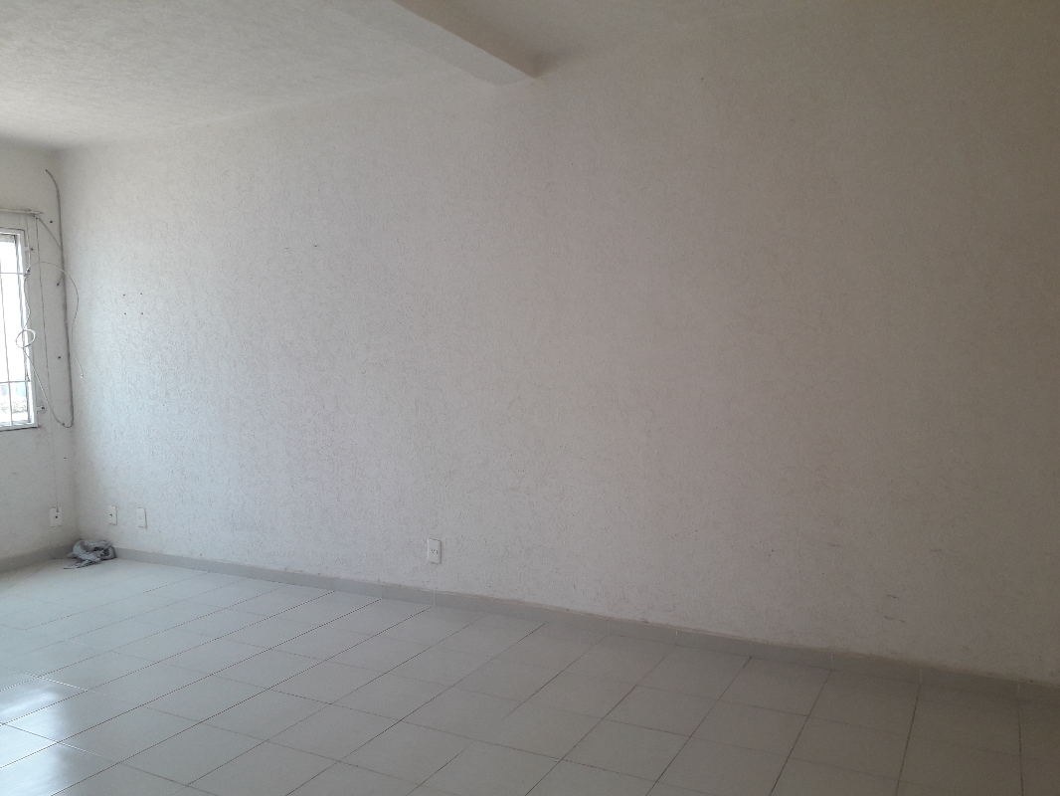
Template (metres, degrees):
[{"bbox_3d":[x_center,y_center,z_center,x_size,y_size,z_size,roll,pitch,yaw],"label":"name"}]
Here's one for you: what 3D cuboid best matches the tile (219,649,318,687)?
[{"bbox_3d":[-1.036,1.075,3.286,0.302,0.009,0.302,1,4,28],"label":"tile"}]

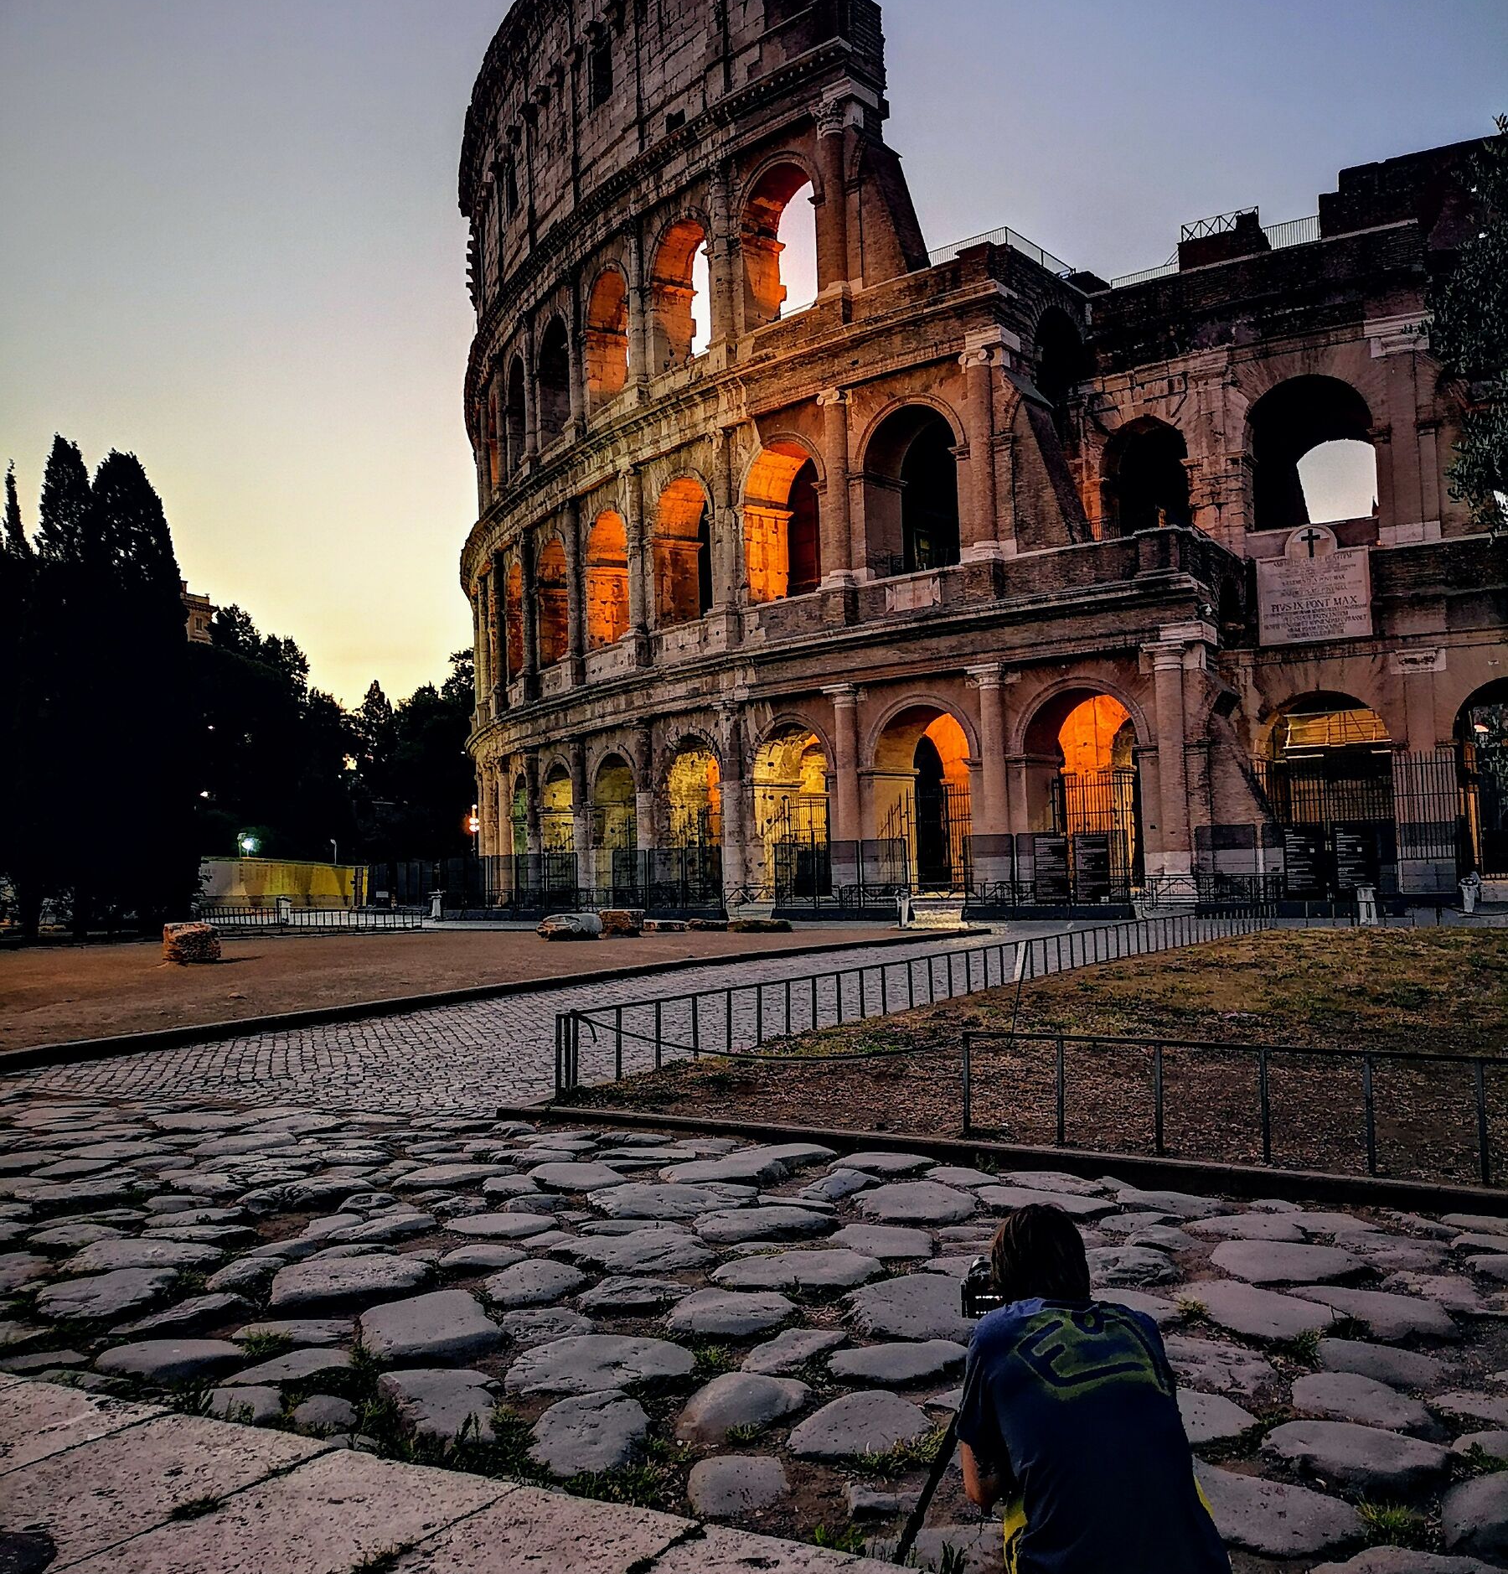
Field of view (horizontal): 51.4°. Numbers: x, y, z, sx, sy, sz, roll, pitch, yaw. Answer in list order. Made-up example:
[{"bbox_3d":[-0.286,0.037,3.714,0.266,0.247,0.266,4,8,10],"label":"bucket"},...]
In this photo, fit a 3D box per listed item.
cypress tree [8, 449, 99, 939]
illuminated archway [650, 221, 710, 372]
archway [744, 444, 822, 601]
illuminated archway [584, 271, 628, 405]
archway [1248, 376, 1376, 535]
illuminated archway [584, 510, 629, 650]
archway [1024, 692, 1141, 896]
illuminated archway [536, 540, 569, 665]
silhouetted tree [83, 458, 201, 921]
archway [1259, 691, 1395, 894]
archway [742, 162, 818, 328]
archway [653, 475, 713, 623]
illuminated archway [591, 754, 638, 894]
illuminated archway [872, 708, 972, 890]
[{"bbox_3d":[-20.961,-3.008,46.922,3.100,15.000,3.100,1,-5,-24],"label":"cypress tree"},{"bbox_3d":[-2.466,-22.219,71.218,2.400,6.151,4.489,3,-6,-37],"label":"illuminated archway"},{"bbox_3d":[1.993,-10.965,65.138,2.400,6.135,4.437,4,-7,-43],"label":"archway"},{"bbox_3d":[-6.197,-22.062,76.659,2.400,6.021,4.552,2,-6,-32],"label":"illuminated archway"},{"bbox_3d":[21.435,-12.553,60.016,4.419,5.593,2.400,-3,-5,28],"label":"archway"},{"bbox_3d":[-6.130,-9.948,75.854,2.200,6.600,4.400,2,-5,-33],"label":"illuminated archway"},{"bbox_3d":[12.016,0.281,55.504,4.263,7.187,2.400,-4,-6,35],"label":"archway"},{"bbox_3d":[-9.439,-9.753,81.801,2.400,6.381,4.777,2,-5,-27],"label":"illuminated archway"},{"bbox_3d":[-18.659,-2.998,47.890,3.600,14.700,3.600,1,-5,-21],"label":"silhouetted tree"},{"bbox_3d":[21.536,0.144,58.228,4.600,7.250,2.200,-4,-5,32],"label":"archway"},{"bbox_3d":[1.883,-22.756,66.069,2.400,6.294,4.380,4,-7,-43],"label":"archway"},{"bbox_3d":[-2.301,-10.528,70.471,2.200,6.500,4.400,3,-6,-38],"label":"archway"},{"bbox_3d":[-5.728,1.880,74.533,2.200,6.800,4.400,2,-5,-33],"label":"illuminated archway"},{"bbox_3d":[7.028,0.505,59.724,4.400,6.950,2.200,-5,-6,42],"label":"illuminated archway"}]

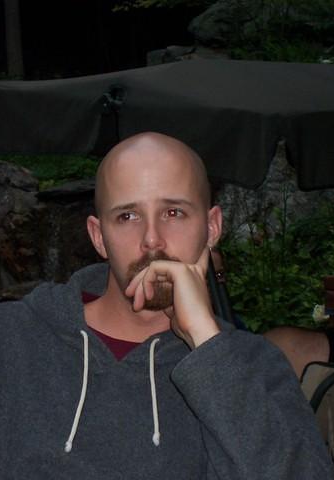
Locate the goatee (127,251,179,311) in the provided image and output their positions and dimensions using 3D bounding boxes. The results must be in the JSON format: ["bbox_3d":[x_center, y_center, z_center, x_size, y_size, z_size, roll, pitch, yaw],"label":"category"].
[{"bbox_3d":[-0.016,0.054,2.690,0.068,0.077,0.045,-4,1,3],"label":"goatee"}]

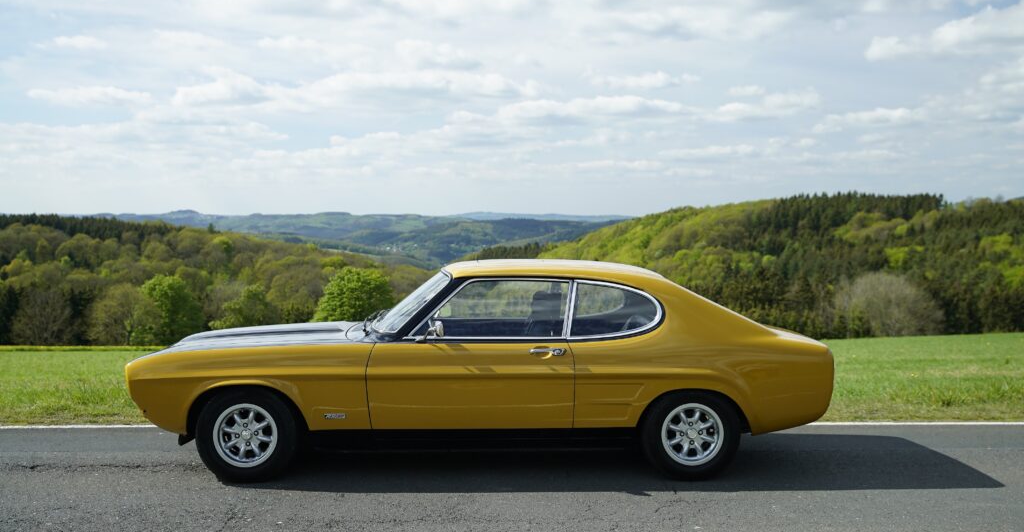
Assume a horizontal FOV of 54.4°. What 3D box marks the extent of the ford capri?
[{"bbox_3d":[-0.190,0.585,6.500,4.200,1.260,1.650,0,2,-1],"label":"ford capri"}]

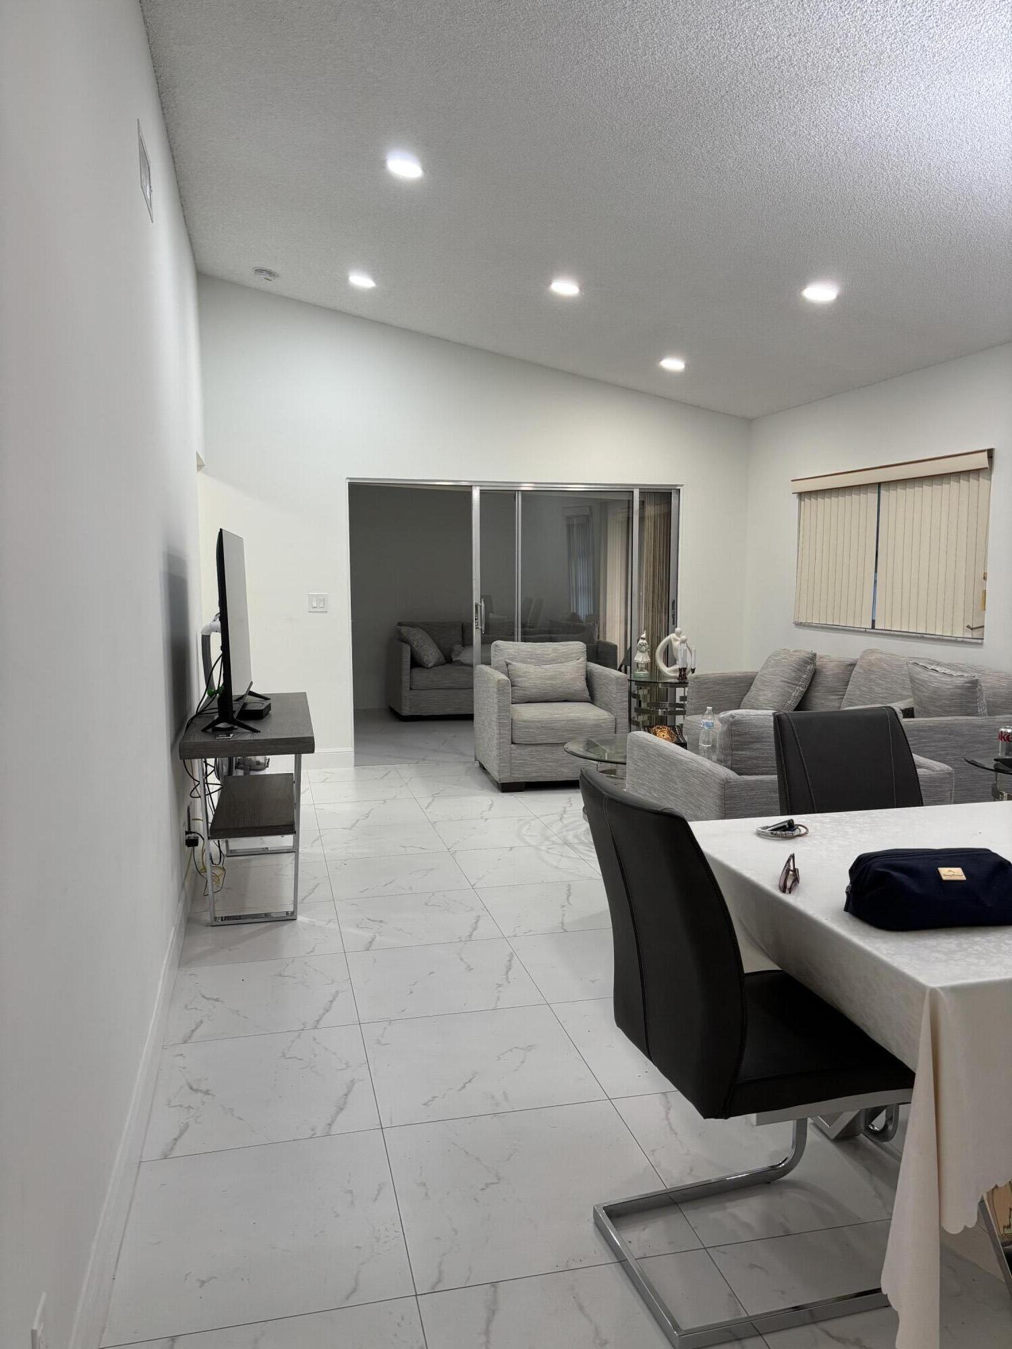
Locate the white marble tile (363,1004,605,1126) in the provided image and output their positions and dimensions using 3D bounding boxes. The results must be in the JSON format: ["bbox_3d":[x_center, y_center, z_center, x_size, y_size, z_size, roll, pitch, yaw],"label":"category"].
[{"bbox_3d":[-0.087,1.108,2.907,0.605,0.012,0.605,-2,6,-13],"label":"white marble tile"}]

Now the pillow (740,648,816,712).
[{"bbox_3d":[1.733,0.060,6.422,0.170,0.450,0.440,23,-4,-24],"label":"pillow"}]

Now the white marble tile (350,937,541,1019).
[{"bbox_3d":[-0.226,1.054,3.513,0.606,0.010,0.604,-2,6,-13],"label":"white marble tile"}]

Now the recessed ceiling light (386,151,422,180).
[{"bbox_3d":[-0.434,-2.184,4.374,0.160,0.030,0.160,10,3,-14],"label":"recessed ceiling light"}]

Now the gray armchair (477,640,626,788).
[{"bbox_3d":[0.290,0.240,6.814,0.870,0.900,0.860,-1,6,-11],"label":"gray armchair"}]

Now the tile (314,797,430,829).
[{"bbox_3d":[-0.775,0.804,5.837,0.605,0.012,0.605,-2,6,-13],"label":"tile"}]

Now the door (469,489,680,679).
[{"bbox_3d":[0.528,-0.392,7.558,1.609,2.000,0.100,-2,6,-13],"label":"door"}]

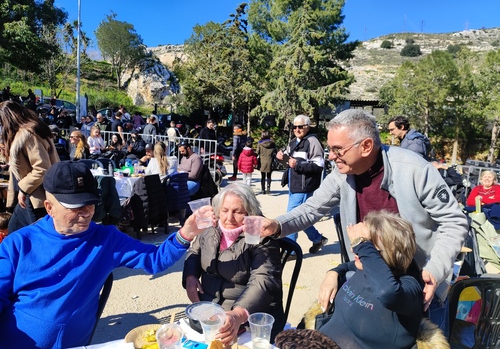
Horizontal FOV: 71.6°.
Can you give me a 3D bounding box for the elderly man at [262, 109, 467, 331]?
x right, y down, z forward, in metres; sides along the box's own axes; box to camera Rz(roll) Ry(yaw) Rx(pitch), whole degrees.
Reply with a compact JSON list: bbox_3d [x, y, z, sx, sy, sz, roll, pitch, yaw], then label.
[{"bbox_3d":[0.472,0.493,1.484,0.620,1.520,0.750,9,8,44],"label":"elderly man"}]

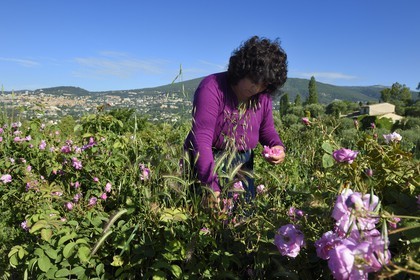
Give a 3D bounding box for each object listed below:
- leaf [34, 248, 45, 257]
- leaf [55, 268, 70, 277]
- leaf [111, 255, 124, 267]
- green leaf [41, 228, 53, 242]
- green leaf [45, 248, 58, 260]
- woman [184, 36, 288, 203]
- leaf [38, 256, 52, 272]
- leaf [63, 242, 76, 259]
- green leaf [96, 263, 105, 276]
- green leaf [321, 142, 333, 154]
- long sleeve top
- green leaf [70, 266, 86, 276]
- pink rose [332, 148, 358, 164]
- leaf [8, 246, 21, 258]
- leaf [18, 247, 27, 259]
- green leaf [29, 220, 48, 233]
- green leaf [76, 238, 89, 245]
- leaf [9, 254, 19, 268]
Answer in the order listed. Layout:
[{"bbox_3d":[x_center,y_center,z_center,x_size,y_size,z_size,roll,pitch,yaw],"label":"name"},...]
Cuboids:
[{"bbox_3d":[-0.538,0.355,0.883,0.035,0.012,0.023,10,50,16],"label":"leaf"},{"bbox_3d":[-0.442,0.400,0.841,0.043,0.012,0.026,-14,44,-6],"label":"leaf"},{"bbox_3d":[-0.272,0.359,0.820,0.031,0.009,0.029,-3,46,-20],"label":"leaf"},{"bbox_3d":[-0.562,0.329,0.966,0.037,0.043,0.012,-18,-22,-7],"label":"green leaf"},{"bbox_3d":[-0.500,0.357,0.883,0.059,0.021,0.012,30,-33,10],"label":"green leaf"},{"bbox_3d":[0.125,0.135,1.530,0.580,1.330,0.550,-2,6,-25],"label":"woman"},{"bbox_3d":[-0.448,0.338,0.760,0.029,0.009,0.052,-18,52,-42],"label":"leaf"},{"bbox_3d":[-0.441,0.343,0.877,0.041,0.051,0.012,22,-16,36],"label":"leaf"},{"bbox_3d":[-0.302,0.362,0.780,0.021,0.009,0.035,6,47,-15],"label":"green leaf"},{"bbox_3d":[0.379,0.029,0.900,0.043,0.030,0.009,47,7,25],"label":"green leaf"},{"bbox_3d":[0.113,-0.037,1.400,0.460,0.560,0.400,-2,17,-24],"label":"long sleeve top"},{"bbox_3d":[-0.394,0.394,0.839,0.039,0.012,0.025,-5,45,-14],"label":"green leaf"},{"bbox_3d":[0.406,0.050,0.840,0.073,0.045,0.068,2,5,21],"label":"pink rose"},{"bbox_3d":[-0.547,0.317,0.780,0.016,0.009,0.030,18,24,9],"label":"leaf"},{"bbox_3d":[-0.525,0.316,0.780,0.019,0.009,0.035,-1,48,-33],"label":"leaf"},{"bbox_3d":[-0.503,0.256,0.820,0.029,0.009,0.053,24,27,20],"label":"green leaf"},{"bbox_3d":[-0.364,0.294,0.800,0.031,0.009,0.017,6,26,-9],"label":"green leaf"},{"bbox_3d":[-0.631,0.392,0.902,0.018,0.041,0.012,-31,-28,-19],"label":"leaf"}]

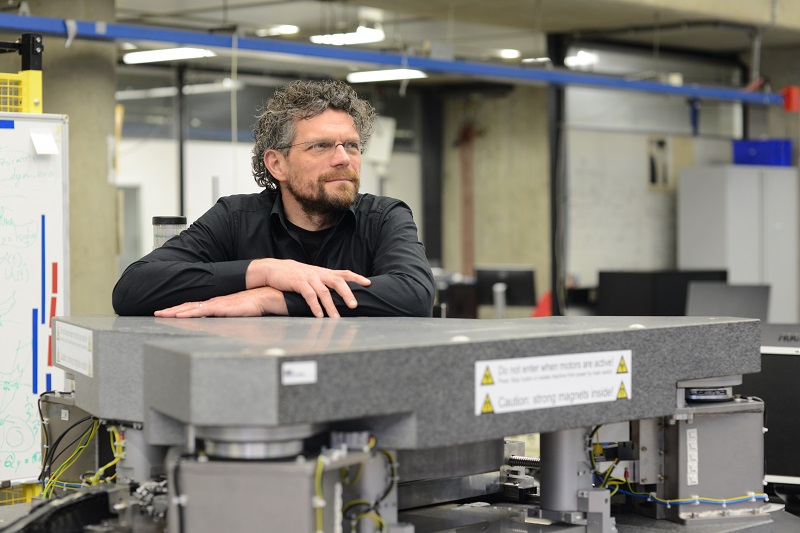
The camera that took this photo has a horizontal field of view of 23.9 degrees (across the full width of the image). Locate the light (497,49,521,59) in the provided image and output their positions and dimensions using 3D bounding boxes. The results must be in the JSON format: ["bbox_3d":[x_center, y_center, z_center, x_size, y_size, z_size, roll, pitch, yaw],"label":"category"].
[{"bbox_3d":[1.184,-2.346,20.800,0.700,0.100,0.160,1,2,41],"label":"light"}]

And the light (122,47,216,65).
[{"bbox_3d":[-2.510,-2.274,20.300,1.280,0.100,0.160,1,2,41],"label":"light"}]

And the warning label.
[{"bbox_3d":[0.256,0.186,3.066,0.003,0.084,0.422,1,2,41],"label":"warning label"}]

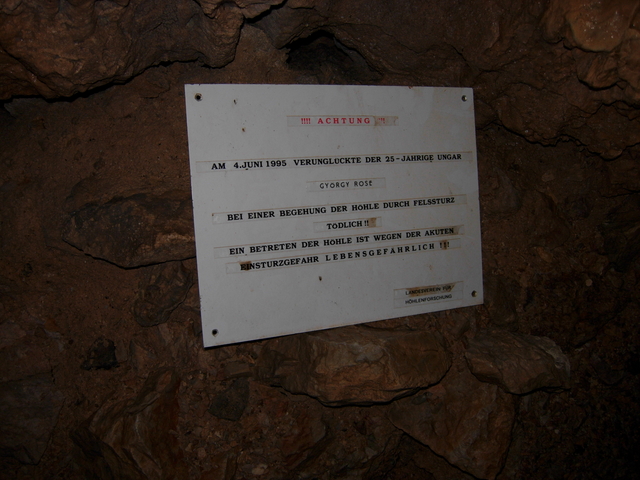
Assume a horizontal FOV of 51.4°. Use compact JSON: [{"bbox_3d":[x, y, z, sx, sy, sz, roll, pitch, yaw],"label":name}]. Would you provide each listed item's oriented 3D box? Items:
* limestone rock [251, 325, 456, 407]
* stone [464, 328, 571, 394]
[{"bbox_3d":[0.043,0.162,0.876,0.245,0.095,0.105,-5,4,-24],"label":"limestone rock"},{"bbox_3d":[0.288,0.177,0.986,0.155,0.087,0.100,-5,4,-25],"label":"stone"}]

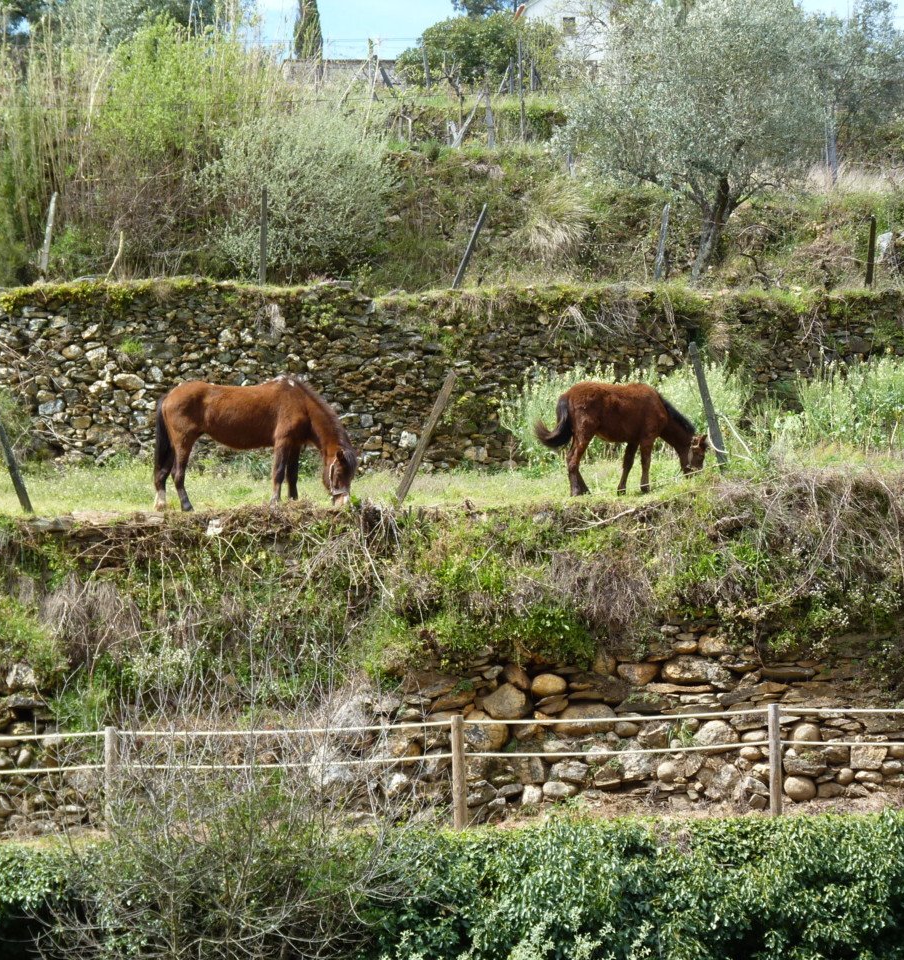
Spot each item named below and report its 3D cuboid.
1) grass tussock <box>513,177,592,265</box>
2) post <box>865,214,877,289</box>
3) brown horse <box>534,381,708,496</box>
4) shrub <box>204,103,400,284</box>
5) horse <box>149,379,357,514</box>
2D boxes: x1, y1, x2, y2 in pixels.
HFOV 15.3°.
[{"bbox_3d":[1.389,-3.586,46.500,1.100,1.200,1.000,0,2,0],"label":"grass tussock"},{"bbox_3d":[5.161,-2.812,41.500,0.085,0.930,0.085,4,5,0],"label":"post"},{"bbox_3d":[1.854,-0.454,36.800,1.860,1.230,0.430,-1,5,-10],"label":"brown horse"},{"bbox_3d":[-1.951,-3.606,42.500,2.430,2.150,2.100,0,5,0],"label":"shrub"},{"bbox_3d":[-2.102,-0.391,36.000,2.130,1.390,0.520,-1,5,-8],"label":"horse"}]

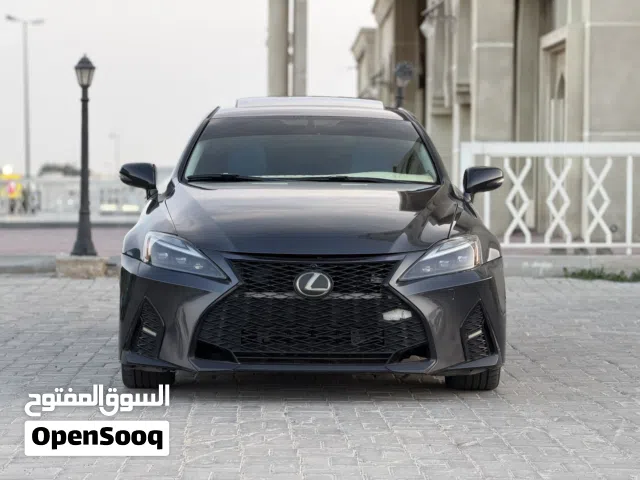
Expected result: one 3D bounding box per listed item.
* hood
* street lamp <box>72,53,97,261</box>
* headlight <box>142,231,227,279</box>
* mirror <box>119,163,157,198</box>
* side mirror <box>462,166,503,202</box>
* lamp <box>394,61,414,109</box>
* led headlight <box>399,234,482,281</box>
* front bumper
[{"bbox_3d":[-0.033,-0.108,8.590,1.460,0.310,1.200,0,2,-1],"label":"hood"},{"bbox_3d":[-2.085,-0.750,16.400,0.230,1.790,0.230,0,2,-1],"label":"street lamp"},{"bbox_3d":[-0.602,0.064,8.240,0.400,0.195,0.360,0,2,-1],"label":"headlight"},{"bbox_3d":[-0.944,-0.309,9.600,0.205,0.180,0.160,0,2,-1],"label":"mirror"},{"bbox_3d":[0.852,-0.288,9.600,0.205,0.180,0.160,0,2,-1],"label":"side mirror"},{"bbox_3d":[0.915,-1.090,20.500,0.230,1.800,0.230,0,2,-1],"label":"lamp"},{"bbox_3d":[0.542,0.073,8.250,0.400,0.195,0.360,0,2,-1],"label":"led headlight"},{"bbox_3d":[-0.030,0.326,8.190,1.780,0.520,0.580,0,2,-1],"label":"front bumper"}]

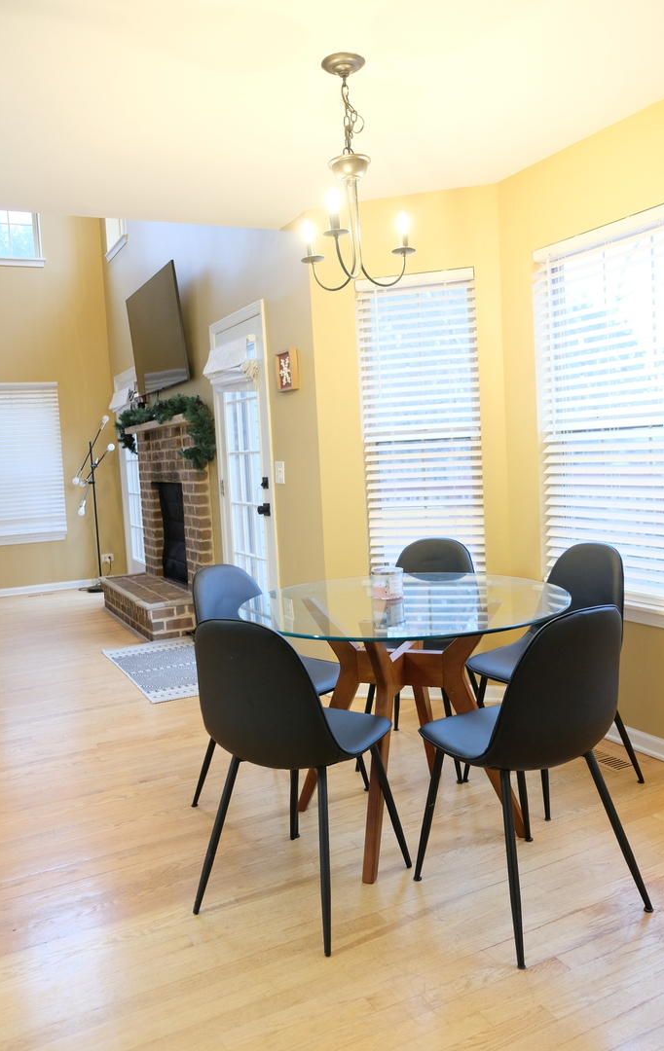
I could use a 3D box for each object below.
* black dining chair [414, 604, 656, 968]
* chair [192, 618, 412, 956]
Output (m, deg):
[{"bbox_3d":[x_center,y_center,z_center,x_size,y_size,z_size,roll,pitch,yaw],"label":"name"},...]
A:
[{"bbox_3d":[0.519,0.601,2.149,0.455,0.860,0.540,-6,6,-28],"label":"black dining chair"},{"bbox_3d":[-0.099,0.626,2.238,0.455,0.860,0.540,0,6,30],"label":"chair"}]

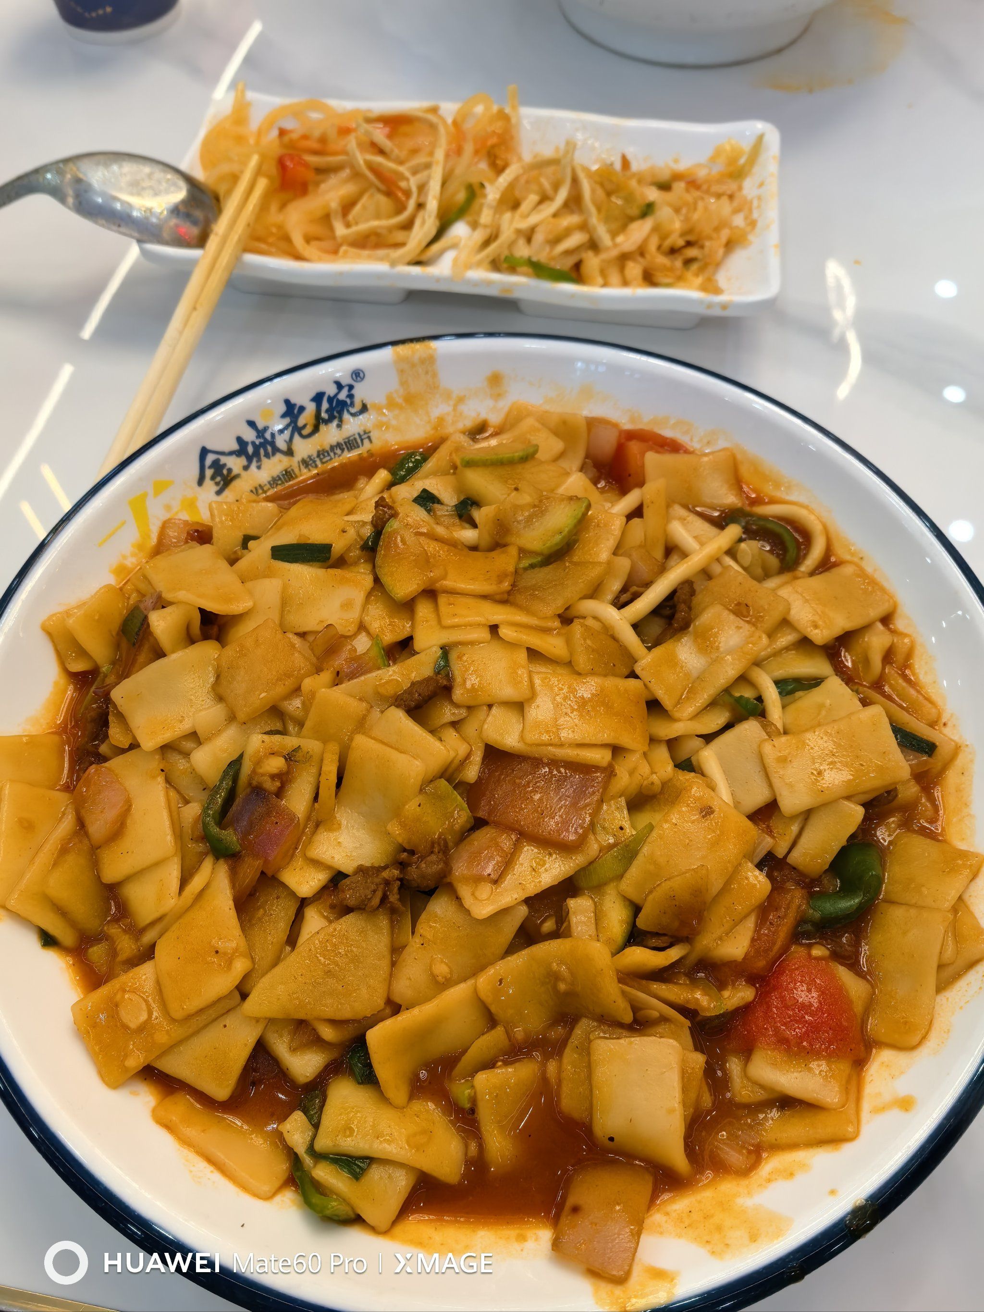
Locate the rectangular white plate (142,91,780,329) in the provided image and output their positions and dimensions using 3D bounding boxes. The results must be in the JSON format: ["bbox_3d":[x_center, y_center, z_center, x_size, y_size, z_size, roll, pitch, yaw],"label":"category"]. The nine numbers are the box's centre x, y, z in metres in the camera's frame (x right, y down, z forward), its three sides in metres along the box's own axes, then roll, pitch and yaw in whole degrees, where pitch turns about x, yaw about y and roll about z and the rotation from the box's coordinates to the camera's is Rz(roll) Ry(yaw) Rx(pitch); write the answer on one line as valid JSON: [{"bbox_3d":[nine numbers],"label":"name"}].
[{"bbox_3d":[-0.006,-0.159,0.370,0.212,0.027,0.100,6,58,5],"label":"rectangular white plate"}]

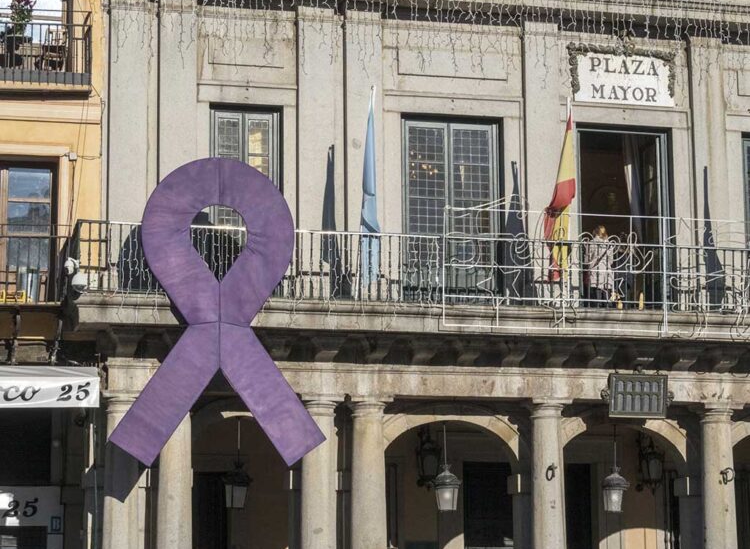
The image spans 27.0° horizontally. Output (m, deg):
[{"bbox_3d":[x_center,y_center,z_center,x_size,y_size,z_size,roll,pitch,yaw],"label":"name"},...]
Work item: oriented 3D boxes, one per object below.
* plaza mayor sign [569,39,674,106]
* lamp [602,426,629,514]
[{"bbox_3d":[4.382,-3.533,27.602,1.965,1.054,0.120,2,-8,-14],"label":"plaza mayor sign"},{"bbox_3d":[4.214,3.419,27.358,0.430,1.517,0.430,0,-8,0],"label":"lamp"}]

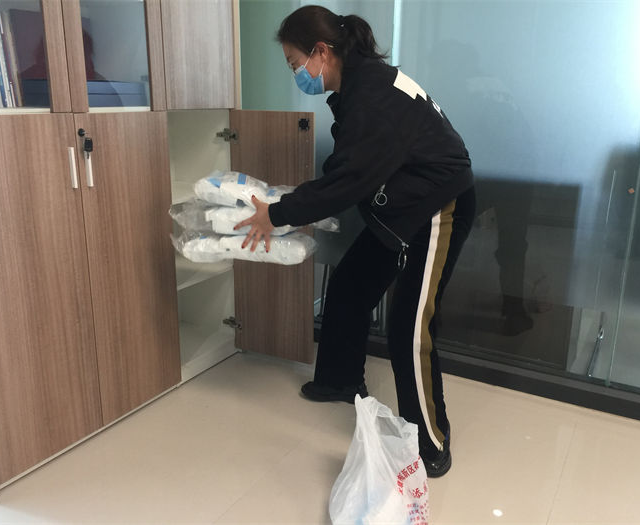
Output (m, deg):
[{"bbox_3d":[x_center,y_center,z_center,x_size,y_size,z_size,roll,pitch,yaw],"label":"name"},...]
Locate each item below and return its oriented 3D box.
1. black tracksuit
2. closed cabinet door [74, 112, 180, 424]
[{"bbox_3d":[0.166,-0.051,1.967,0.650,1.240,0.490,4,15,13],"label":"black tracksuit"},{"bbox_3d":[-0.669,0.014,2.099,0.020,1.072,0.386,9,18,28],"label":"closed cabinet door"}]

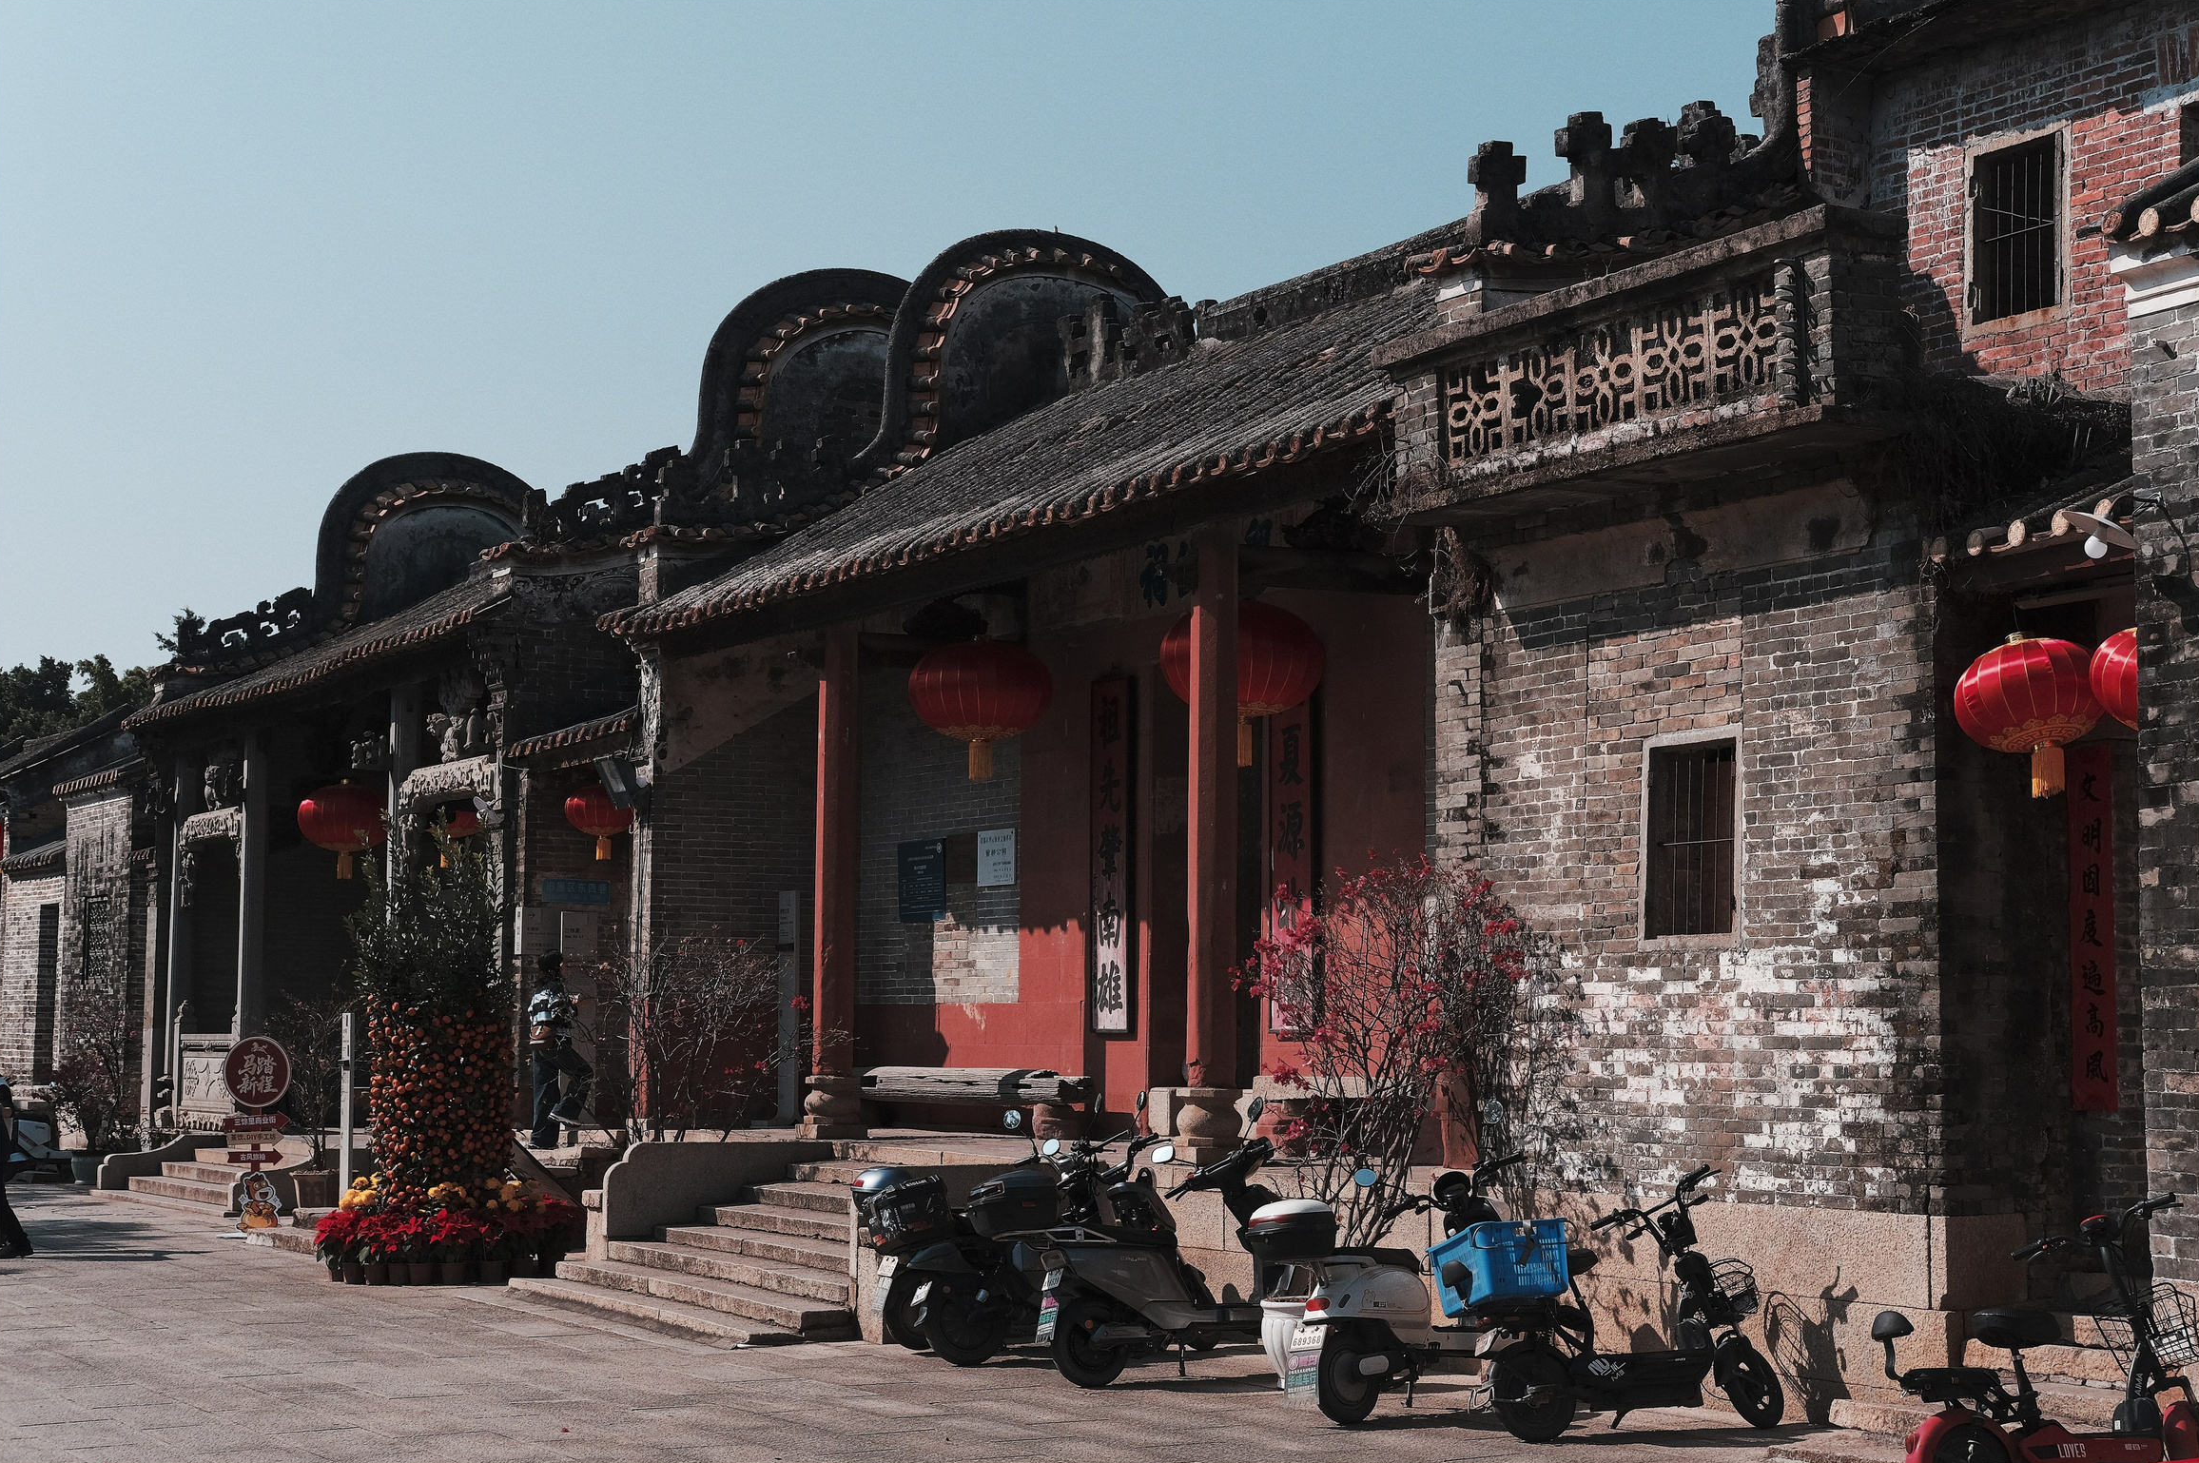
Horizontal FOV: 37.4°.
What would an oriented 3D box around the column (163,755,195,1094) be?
[{"bbox_3d":[-10.244,2.252,36.228,0.270,4.020,0.270,3,-6,-31],"label":"column"}]

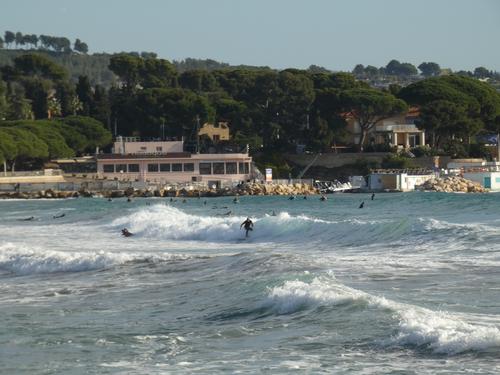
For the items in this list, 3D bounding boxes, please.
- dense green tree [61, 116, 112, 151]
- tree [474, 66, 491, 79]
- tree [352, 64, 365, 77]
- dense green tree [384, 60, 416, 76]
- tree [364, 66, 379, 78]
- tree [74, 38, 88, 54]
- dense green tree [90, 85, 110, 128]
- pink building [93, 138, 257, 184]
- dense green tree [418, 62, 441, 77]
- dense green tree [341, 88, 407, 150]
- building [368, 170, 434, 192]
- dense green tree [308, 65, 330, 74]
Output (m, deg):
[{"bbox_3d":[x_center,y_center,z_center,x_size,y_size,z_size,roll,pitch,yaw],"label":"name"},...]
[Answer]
[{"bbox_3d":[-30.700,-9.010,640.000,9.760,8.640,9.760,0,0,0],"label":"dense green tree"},{"bbox_3d":[102.310,-50.600,1500.000,7.040,5.280,7.040,0,0,0],"label":"tree"},{"bbox_3d":[46.150,-49.560,1450.000,5.100,5.530,5.100,0,0,0],"label":"tree"},{"bbox_3d":[66.230,-52.360,1500.000,14.080,7.040,11.000,0,0,0],"label":"dense green tree"},{"bbox_3d":[51.680,-48.700,1450.000,5.960,5.530,5.960,0,0,0],"label":"tree"},{"bbox_3d":[-74.150,-62.050,1500.000,6.160,7.040,6.160,0,0,0],"label":"tree"},{"bbox_3d":[-30.260,-15.480,690.000,4.050,10.730,4.050,0,0,0],"label":"dense green tree"},{"bbox_3d":[-13.620,-4.870,615.000,27.870,8.660,13.000,0,0,0],"label":"pink building"},{"bbox_3d":[78.990,-51.700,1500.000,9.680,6.600,9.680,0,0,0],"label":"dense green tree"},{"bbox_3d":[23.370,-12.770,645.000,12.490,11.920,12.490,0,0,0],"label":"dense green tree"},{"bbox_3d":[26.890,-1.060,605.000,6.900,3.900,10.300,0,0,35],"label":"building"},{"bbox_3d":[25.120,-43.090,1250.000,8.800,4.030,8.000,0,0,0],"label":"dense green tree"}]

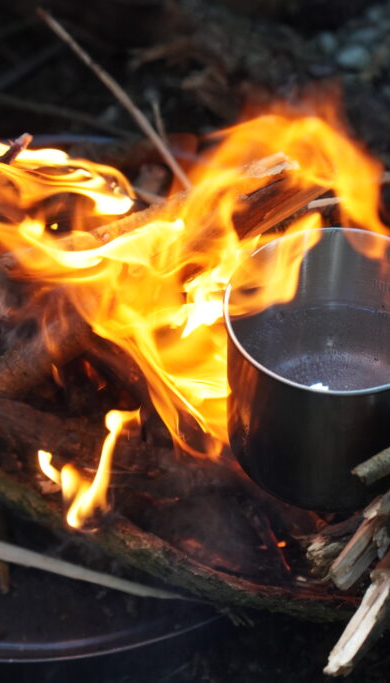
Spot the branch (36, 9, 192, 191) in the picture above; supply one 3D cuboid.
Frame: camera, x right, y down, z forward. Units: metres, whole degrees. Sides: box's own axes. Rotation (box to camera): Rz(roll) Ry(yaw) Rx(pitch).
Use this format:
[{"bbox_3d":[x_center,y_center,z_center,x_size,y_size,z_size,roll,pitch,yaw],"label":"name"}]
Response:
[{"bbox_3d":[-0.034,-0.104,1.280,0.004,0.004,0.104,-34,78,-27],"label":"branch"}]

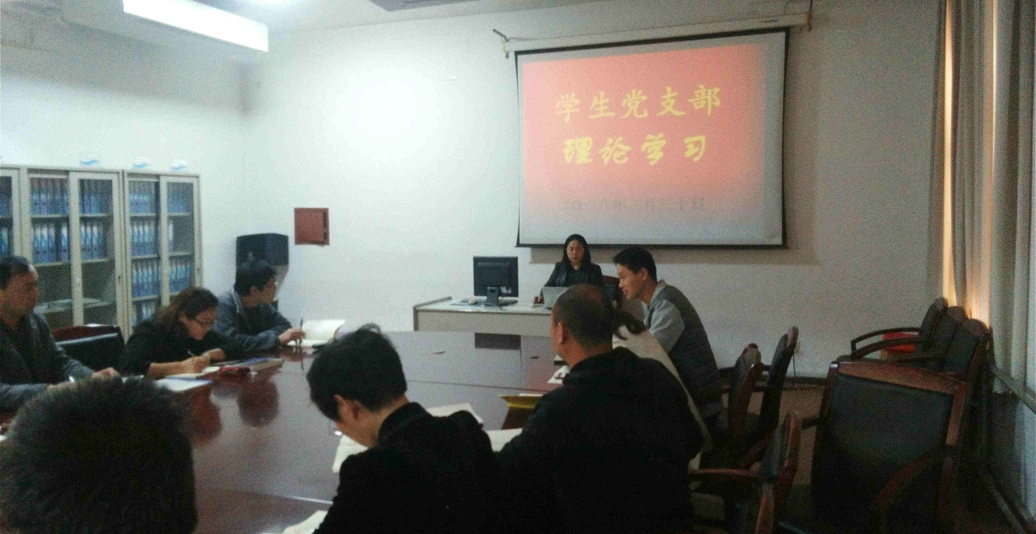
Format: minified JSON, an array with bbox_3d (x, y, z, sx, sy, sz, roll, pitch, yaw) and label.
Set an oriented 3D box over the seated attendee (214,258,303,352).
[{"bbox_3d":[-1.570,0.571,4.349,0.720,1.250,0.520,0,5,13],"label":"seated attendee"}]

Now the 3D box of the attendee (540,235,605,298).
[{"bbox_3d":[0.441,0.393,6.050,0.500,1.280,0.680,2,5,26],"label":"attendee"}]

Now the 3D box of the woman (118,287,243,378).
[{"bbox_3d":[-1.749,0.660,3.780,0.740,1.170,0.530,1,5,16],"label":"woman"}]

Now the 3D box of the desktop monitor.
[{"bbox_3d":[-0.165,0.119,5.745,0.375,0.370,0.180,1,5,21],"label":"desktop monitor"}]

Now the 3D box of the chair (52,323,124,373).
[{"bbox_3d":[-1.957,0.795,3.636,0.600,0.930,0.570,1,5,21],"label":"chair"}]

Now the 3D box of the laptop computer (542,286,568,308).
[{"bbox_3d":[0.376,0.213,5.651,0.340,0.185,0.260,1,5,21],"label":"laptop computer"}]

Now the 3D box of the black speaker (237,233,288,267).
[{"bbox_3d":[-2.591,-0.135,7.556,0.430,0.370,0.320,1,5,21],"label":"black speaker"}]

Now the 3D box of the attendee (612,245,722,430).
[{"bbox_3d":[0.770,0.567,3.689,0.740,1.310,0.490,1,5,23],"label":"attendee"}]

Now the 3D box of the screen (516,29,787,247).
[{"bbox_3d":[1.088,-1.060,6.448,2.378,1.788,0.050,1,5,21],"label":"screen"}]

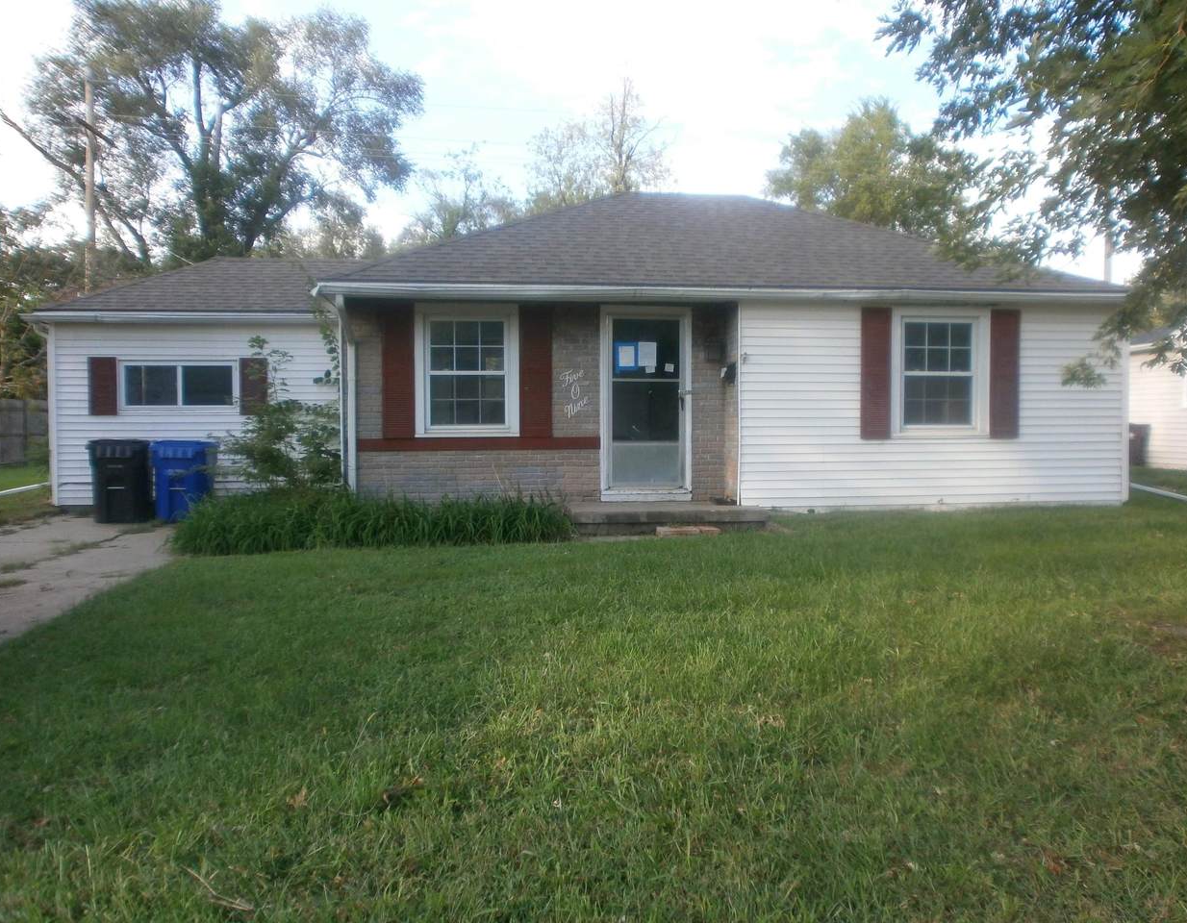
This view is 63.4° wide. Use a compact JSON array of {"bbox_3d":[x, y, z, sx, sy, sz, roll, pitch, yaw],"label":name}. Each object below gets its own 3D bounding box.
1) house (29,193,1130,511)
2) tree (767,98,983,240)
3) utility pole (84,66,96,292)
[{"bbox_3d":[-0.794,-1.660,13.724,13.250,4.350,7.250,0,2,-6],"label":"house"},{"bbox_3d":[9.338,-6.121,32.221,7.600,11.965,7.400,0,2,-6],"label":"tree"},{"bbox_3d":[-14.132,-5.500,27.208,0.300,11.265,0.300,0,2,-6],"label":"utility pole"}]

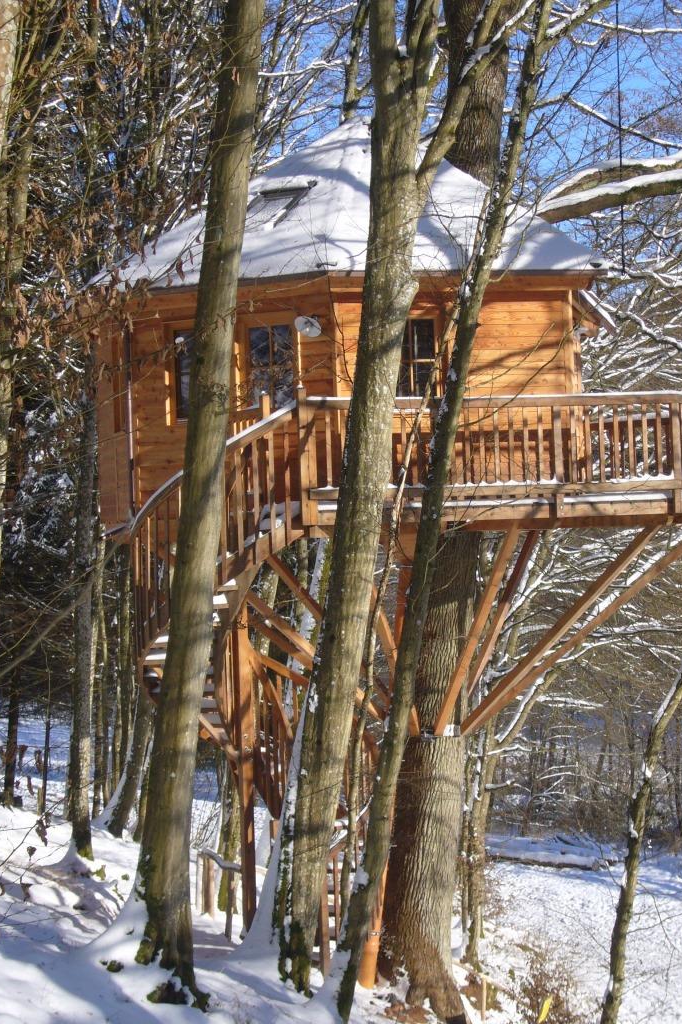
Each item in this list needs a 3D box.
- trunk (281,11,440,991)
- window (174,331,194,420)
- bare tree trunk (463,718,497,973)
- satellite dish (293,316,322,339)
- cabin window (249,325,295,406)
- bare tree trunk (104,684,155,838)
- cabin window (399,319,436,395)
[{"bbox_3d":[0.122,-0.085,16.000,0.650,7.400,0.550,5,0,0],"label":"trunk"},{"bbox_3d":[-1.556,-1.460,23.100,0.600,0.950,0.100,-3,-1,38],"label":"window"},{"bbox_3d":[1.583,3.784,24.500,0.330,2.800,0.330,-2,-1,0],"label":"bare tree trunk"},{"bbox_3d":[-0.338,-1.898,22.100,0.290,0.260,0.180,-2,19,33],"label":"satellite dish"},{"bbox_3d":[-0.735,-1.521,22.500,0.600,0.910,0.100,-3,-1,38],"label":"cabin window"},{"bbox_3d":[-2.497,2.946,25.500,0.340,1.900,0.320,9,0,0],"label":"bare tree trunk"},{"bbox_3d":[0.728,-1.533,22.300,0.580,0.930,0.100,-2,-1,-19],"label":"cabin window"}]

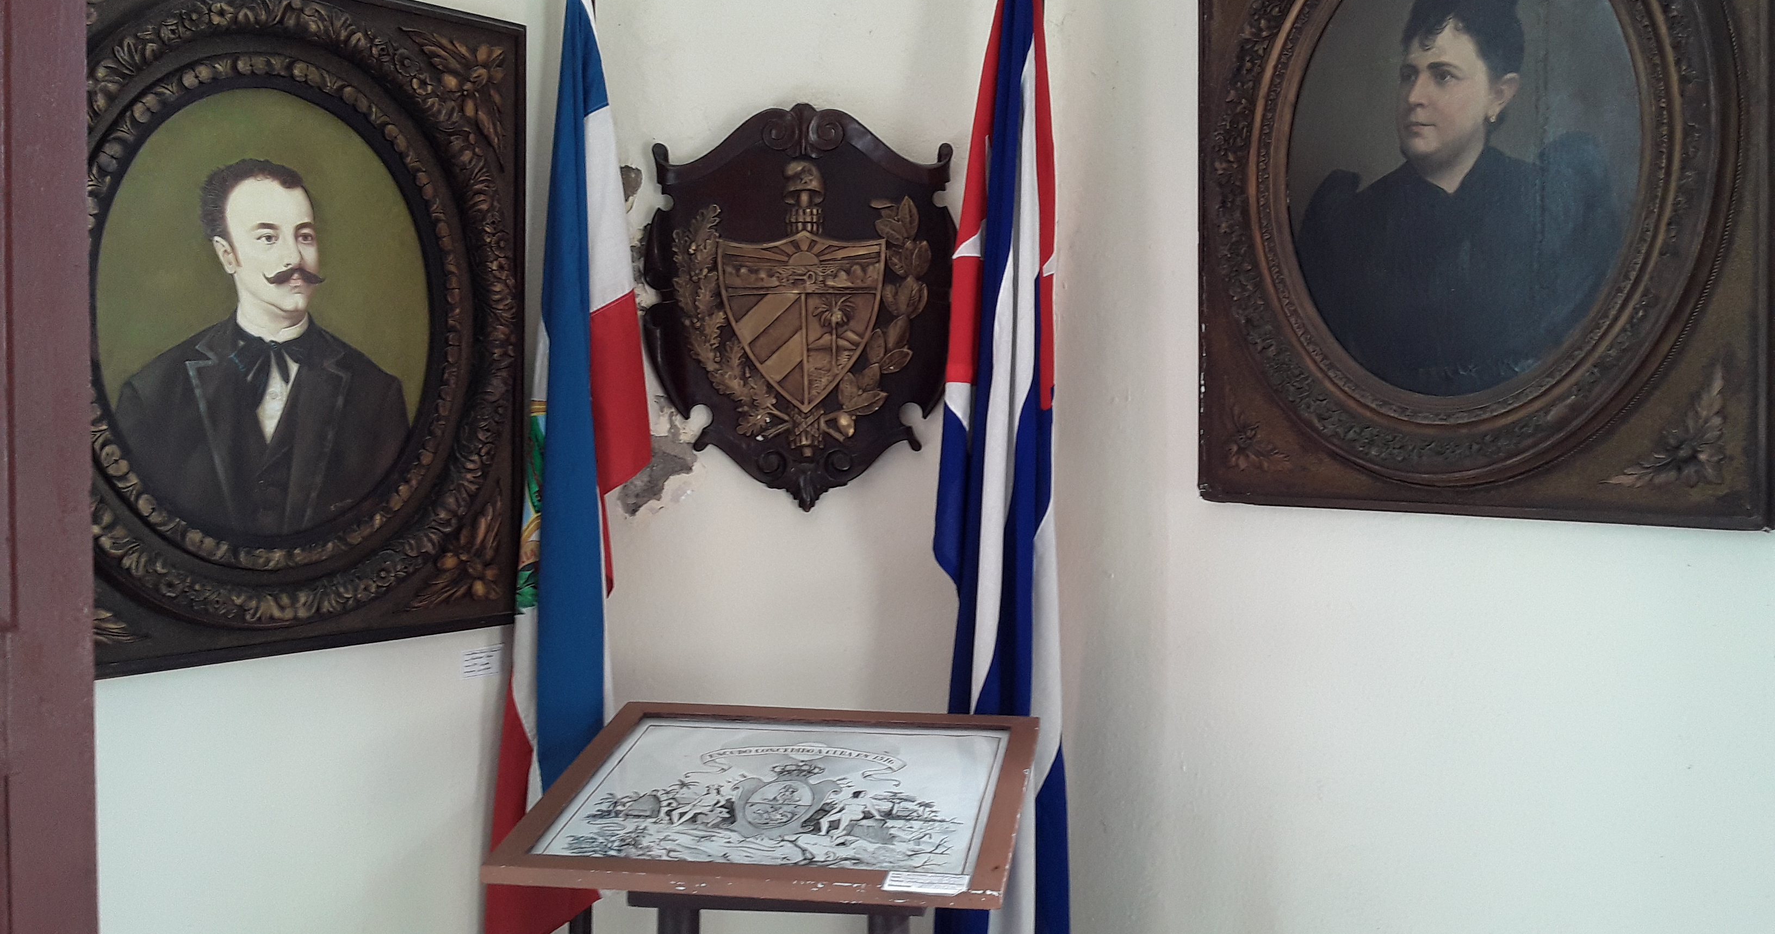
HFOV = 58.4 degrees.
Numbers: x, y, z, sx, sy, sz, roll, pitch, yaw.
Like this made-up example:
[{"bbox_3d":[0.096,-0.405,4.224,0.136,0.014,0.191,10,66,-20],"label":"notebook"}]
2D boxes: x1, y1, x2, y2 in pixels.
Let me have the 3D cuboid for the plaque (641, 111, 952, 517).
[{"bbox_3d":[-0.130,-0.246,2.450,0.483,0.622,0.075,0,2,0],"label":"plaque"}]

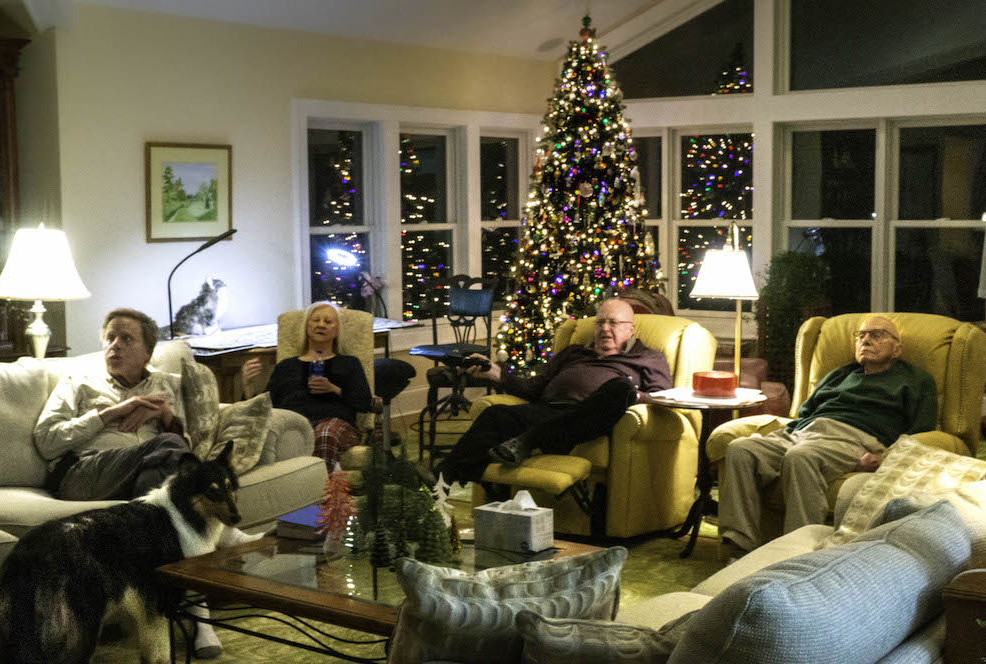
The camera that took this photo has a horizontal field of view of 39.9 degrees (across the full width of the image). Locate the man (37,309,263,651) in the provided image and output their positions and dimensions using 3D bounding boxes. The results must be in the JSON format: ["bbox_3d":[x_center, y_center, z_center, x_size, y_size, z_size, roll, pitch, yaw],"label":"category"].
[{"bbox_3d":[-1.173,0.520,4.736,0.680,1.190,0.880,-4,7,-32],"label":"man"}]

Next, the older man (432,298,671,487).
[{"bbox_3d":[0.282,0.253,6.187,0.700,0.745,1.220,3,7,33],"label":"older man"}]

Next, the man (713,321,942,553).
[{"bbox_3d":[1.487,0.454,5.996,0.620,1.030,0.880,4,8,40],"label":"man"}]

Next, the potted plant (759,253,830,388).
[{"bbox_3d":[1.881,0.048,8.548,0.460,1.120,0.460,4,7,35],"label":"potted plant"}]

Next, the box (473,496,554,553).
[{"bbox_3d":[0.070,0.640,4.438,0.223,0.124,0.123,4,7,35],"label":"box"}]

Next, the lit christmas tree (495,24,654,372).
[{"bbox_3d":[0.631,-0.801,9.588,1.240,2.825,1.240,0,6,0],"label":"lit christmas tree"}]

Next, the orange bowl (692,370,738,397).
[{"bbox_3d":[1.028,0.240,6.306,0.205,0.092,0.205,0,6,0],"label":"orange bowl"}]

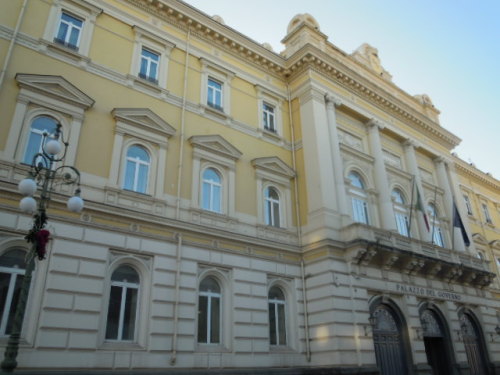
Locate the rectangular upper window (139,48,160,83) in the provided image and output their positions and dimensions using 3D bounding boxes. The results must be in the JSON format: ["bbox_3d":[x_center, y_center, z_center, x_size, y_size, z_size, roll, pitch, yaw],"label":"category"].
[{"bbox_3d":[-5.361,-6.505,21.718,1.056,1.947,0.281,17,-30,-34],"label":"rectangular upper window"}]

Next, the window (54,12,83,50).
[{"bbox_3d":[-8.617,-7.498,19.419,1.023,1.947,0.281,17,-30,-34],"label":"window"}]

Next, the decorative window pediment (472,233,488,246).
[{"bbox_3d":[22.318,5.030,39.328,3.465,1.006,0.528,17,-30,-34],"label":"decorative window pediment"}]

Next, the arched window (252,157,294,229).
[{"bbox_3d":[1.401,0.222,23.861,3.432,4.439,0.611,17,-30,-34],"label":"arched window"}]

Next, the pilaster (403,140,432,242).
[{"bbox_3d":[13.332,0.860,31.303,1.221,9.982,0.710,17,-30,-34],"label":"pilaster"}]

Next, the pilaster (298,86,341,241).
[{"bbox_3d":[4.304,-1.768,25.295,1.287,9.900,1.254,17,-30,-34],"label":"pilaster"}]

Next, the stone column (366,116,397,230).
[{"bbox_3d":[9.798,-0.809,29.989,1.054,9.146,0.986,17,-30,-34],"label":"stone column"}]

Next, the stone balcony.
[{"bbox_3d":[12.082,4.963,27.102,16.253,1.865,1.353,17,-30,-34],"label":"stone balcony"}]

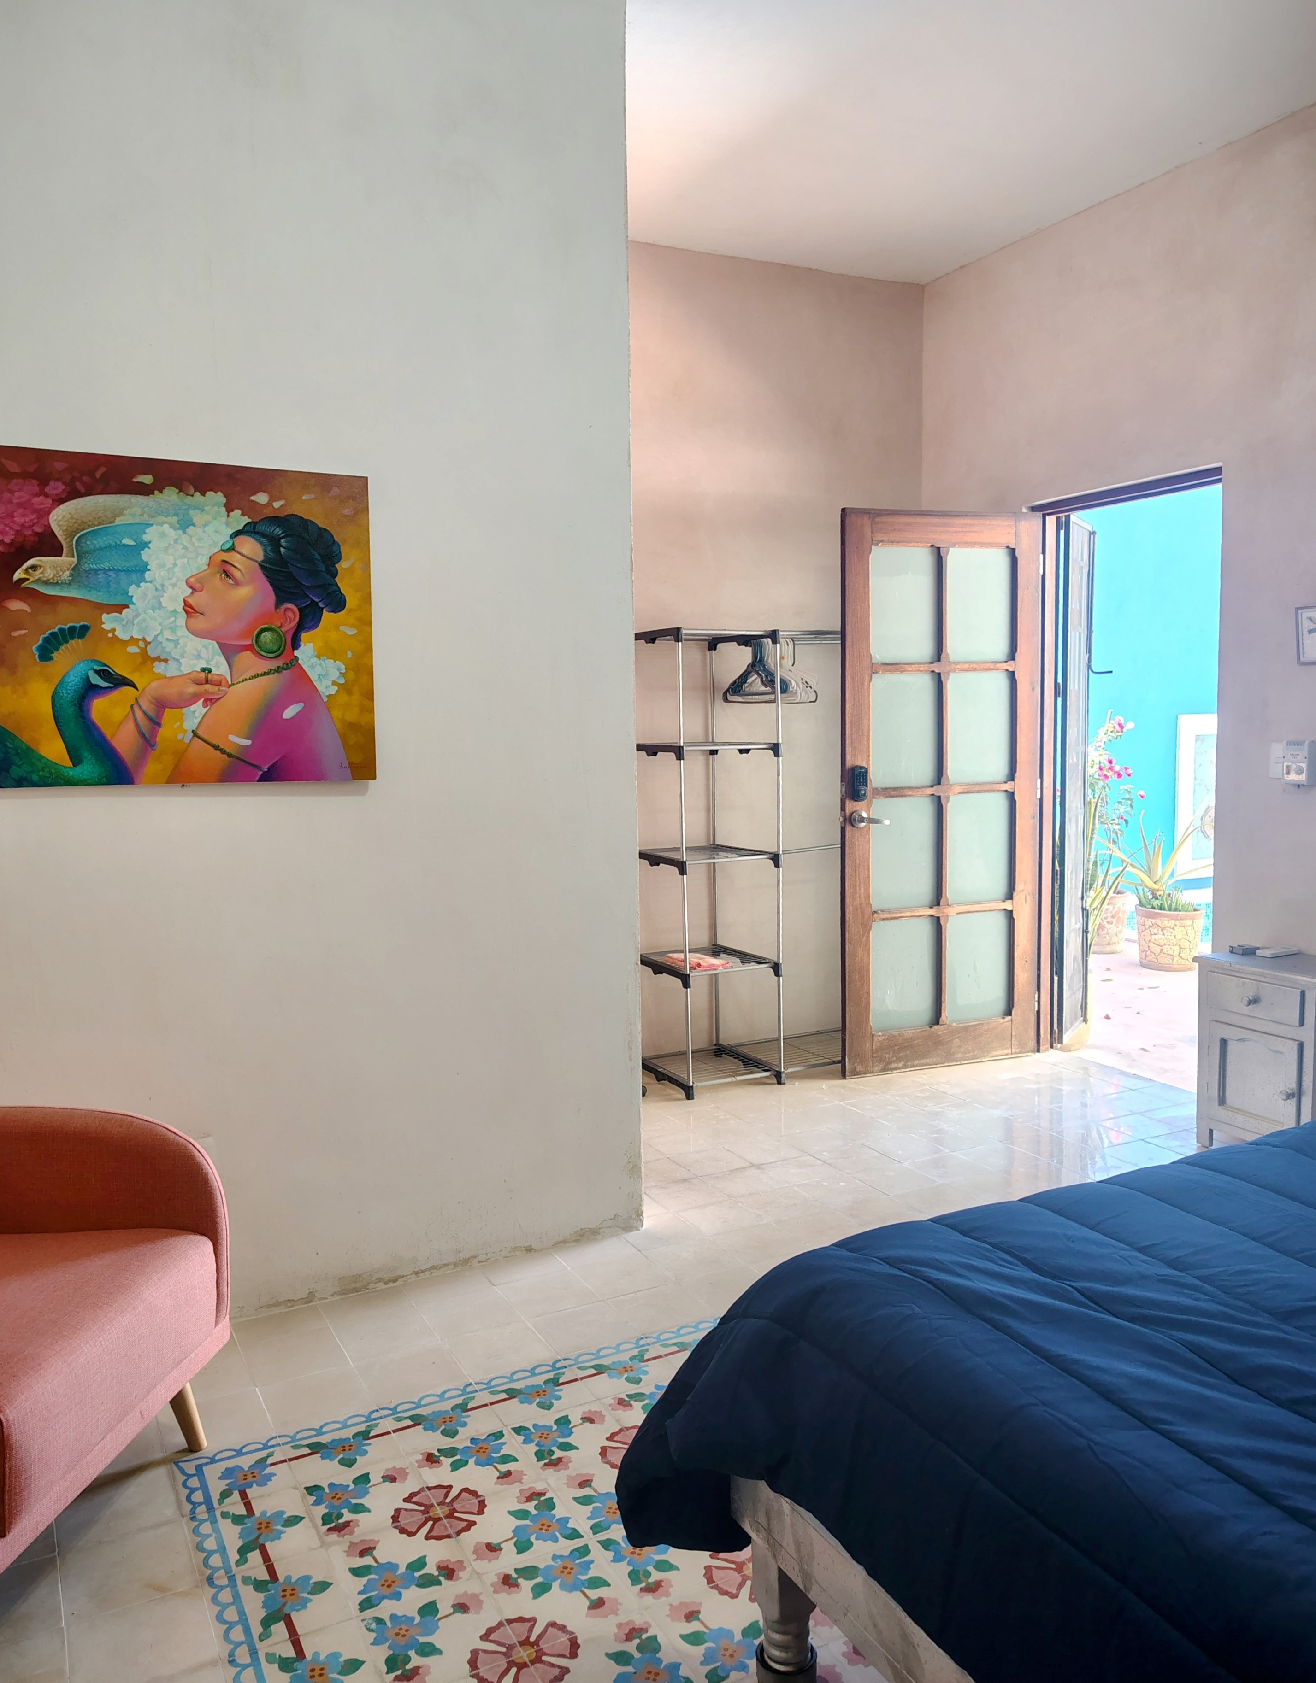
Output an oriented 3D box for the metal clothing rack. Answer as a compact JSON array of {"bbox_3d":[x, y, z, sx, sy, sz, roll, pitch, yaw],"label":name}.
[{"bbox_3d":[0.487,0.051,4.953,1.160,1.735,0.500,-3,4,-27],"label":"metal clothing rack"}]

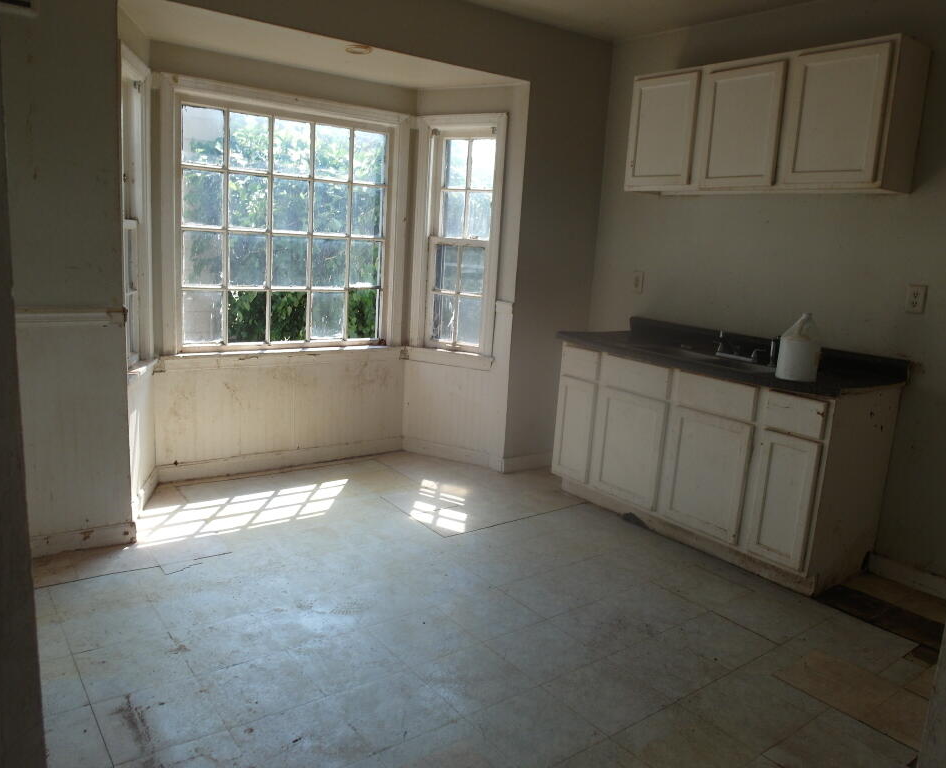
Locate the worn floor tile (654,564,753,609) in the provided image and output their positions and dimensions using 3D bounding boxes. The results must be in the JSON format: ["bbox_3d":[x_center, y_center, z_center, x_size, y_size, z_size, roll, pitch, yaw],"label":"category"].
[{"bbox_3d":[0.978,0.881,3.064,0.305,0.006,0.305,-4,13,-37],"label":"worn floor tile"}]

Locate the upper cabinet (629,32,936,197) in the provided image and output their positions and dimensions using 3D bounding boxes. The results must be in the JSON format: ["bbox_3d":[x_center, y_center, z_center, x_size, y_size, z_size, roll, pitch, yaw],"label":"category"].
[{"bbox_3d":[1.384,-1.234,3.486,0.320,0.610,1.375,-4,13,-37],"label":"upper cabinet"}]

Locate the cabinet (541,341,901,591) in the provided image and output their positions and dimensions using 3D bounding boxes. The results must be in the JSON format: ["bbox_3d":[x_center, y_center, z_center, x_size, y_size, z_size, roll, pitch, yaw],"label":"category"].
[{"bbox_3d":[1.190,0.325,3.731,0.597,0.872,1.597,-5,13,-36],"label":"cabinet"}]

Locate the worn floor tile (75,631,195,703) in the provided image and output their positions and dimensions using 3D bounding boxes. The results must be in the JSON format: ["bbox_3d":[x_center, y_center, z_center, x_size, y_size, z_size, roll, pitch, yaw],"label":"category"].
[{"bbox_3d":[-1.064,0.884,2.227,0.305,0.006,0.305,-4,13,-37],"label":"worn floor tile"}]

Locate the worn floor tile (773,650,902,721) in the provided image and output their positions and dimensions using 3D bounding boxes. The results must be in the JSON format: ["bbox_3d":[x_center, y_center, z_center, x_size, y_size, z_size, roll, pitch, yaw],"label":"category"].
[{"bbox_3d":[1.248,1.019,2.436,0.304,0.010,0.304,-5,13,-36],"label":"worn floor tile"}]

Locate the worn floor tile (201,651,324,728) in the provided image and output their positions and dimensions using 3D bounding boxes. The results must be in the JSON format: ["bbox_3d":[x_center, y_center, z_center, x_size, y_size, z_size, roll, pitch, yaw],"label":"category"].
[{"bbox_3d":[-0.653,0.930,2.176,0.305,0.006,0.305,-4,13,-37],"label":"worn floor tile"}]

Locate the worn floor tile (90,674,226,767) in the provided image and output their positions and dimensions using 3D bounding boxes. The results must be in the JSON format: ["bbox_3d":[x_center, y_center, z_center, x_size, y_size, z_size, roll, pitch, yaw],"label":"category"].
[{"bbox_3d":[-0.914,0.971,2.064,0.304,0.010,0.304,-5,13,-36],"label":"worn floor tile"}]

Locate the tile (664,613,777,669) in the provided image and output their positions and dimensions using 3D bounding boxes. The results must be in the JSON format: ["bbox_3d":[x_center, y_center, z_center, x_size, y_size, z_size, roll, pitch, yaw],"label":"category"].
[{"bbox_3d":[0.920,0.960,2.660,0.304,0.010,0.304,-5,13,-36],"label":"tile"}]

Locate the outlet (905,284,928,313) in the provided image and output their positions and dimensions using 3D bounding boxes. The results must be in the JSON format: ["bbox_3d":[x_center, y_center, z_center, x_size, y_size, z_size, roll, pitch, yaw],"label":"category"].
[{"bbox_3d":[1.927,-0.369,3.095,0.009,0.120,0.078,-4,13,-37],"label":"outlet"}]

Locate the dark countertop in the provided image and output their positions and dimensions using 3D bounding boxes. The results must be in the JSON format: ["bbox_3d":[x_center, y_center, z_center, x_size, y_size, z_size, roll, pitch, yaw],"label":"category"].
[{"bbox_3d":[1.232,-0.172,3.655,0.635,0.135,1.647,-5,13,-36],"label":"dark countertop"}]

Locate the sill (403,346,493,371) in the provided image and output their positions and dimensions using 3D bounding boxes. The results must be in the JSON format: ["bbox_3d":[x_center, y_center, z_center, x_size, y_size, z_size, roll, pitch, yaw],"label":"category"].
[{"bbox_3d":[-0.176,-0.157,4.616,0.655,0.095,0.060,8,12,24],"label":"sill"}]

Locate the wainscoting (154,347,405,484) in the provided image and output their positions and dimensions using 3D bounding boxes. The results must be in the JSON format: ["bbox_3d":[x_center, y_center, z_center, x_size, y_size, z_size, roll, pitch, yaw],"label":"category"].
[{"bbox_3d":[-1.093,0.158,4.323,1.600,0.705,0.030,-4,13,-37],"label":"wainscoting"}]

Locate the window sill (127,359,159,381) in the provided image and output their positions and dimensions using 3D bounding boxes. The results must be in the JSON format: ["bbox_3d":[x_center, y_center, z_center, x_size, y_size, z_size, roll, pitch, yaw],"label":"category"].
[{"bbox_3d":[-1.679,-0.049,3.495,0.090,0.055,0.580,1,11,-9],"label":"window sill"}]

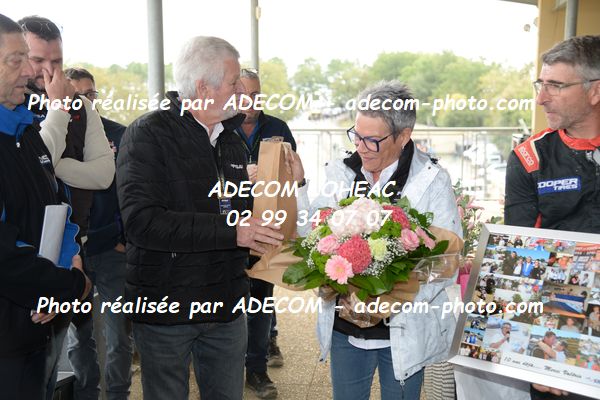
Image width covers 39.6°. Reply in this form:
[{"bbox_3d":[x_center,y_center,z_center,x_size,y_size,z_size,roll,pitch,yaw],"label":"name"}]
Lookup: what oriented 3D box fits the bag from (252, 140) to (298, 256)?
[{"bbox_3d":[-0.071,-0.003,2.320,0.100,0.330,0.085,7,8,38],"label":"bag"}]

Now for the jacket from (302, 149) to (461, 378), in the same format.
[{"bbox_3d":[0.232,0.175,2.400,0.500,0.660,0.380,3,8,22],"label":"jacket"}]

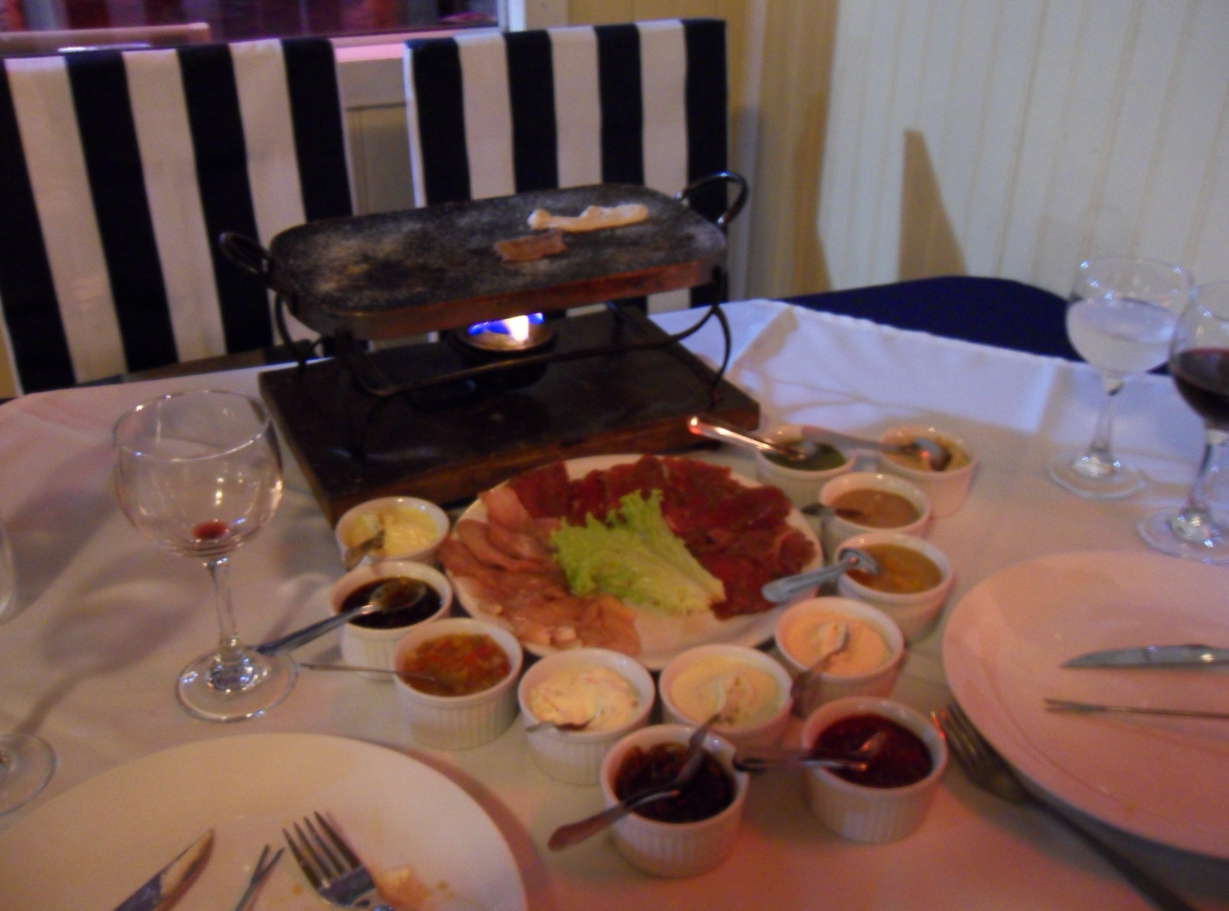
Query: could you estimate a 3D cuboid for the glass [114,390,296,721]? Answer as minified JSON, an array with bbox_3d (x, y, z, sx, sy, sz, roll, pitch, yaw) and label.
[{"bbox_3d":[-0.213,0.058,0.665,0.086,0.168,0.086,1,29,0],"label":"glass"}]

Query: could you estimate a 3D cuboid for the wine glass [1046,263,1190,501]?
[{"bbox_3d":[0.358,-0.053,0.885,0.082,0.159,0.082,1,29,0],"label":"wine glass"}]

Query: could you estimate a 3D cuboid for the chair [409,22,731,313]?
[{"bbox_3d":[0.038,-0.051,1.642,0.445,0.910,0.530,-13,32,-22],"label":"chair"}]

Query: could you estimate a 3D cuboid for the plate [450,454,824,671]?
[{"bbox_3d":[0.015,0.071,0.856,0.254,0.024,0.254,0,30,0],"label":"plate"}]

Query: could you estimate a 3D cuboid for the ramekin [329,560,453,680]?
[{"bbox_3d":[-0.129,0.098,0.728,0.070,0.038,0.070,1,29,0],"label":"ramekin"}]

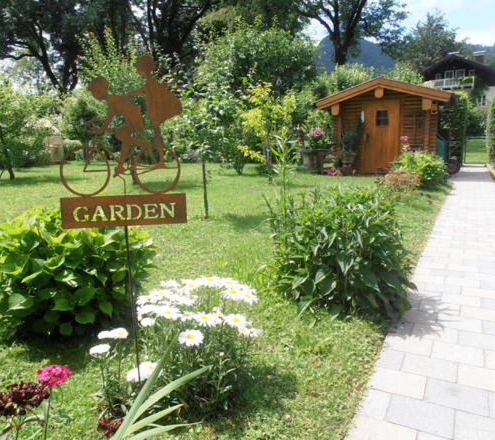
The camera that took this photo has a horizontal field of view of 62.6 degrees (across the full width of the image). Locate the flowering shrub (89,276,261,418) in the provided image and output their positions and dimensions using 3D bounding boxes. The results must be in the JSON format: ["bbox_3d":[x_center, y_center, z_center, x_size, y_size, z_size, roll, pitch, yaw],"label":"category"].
[{"bbox_3d":[-0.247,0.438,1.566,0.570,0.410,0.400,-4,11,-10],"label":"flowering shrub"}]

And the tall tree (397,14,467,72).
[{"bbox_3d":[20.543,-14.739,43.550,8.500,13.800,8.500,3,11,24],"label":"tall tree"}]

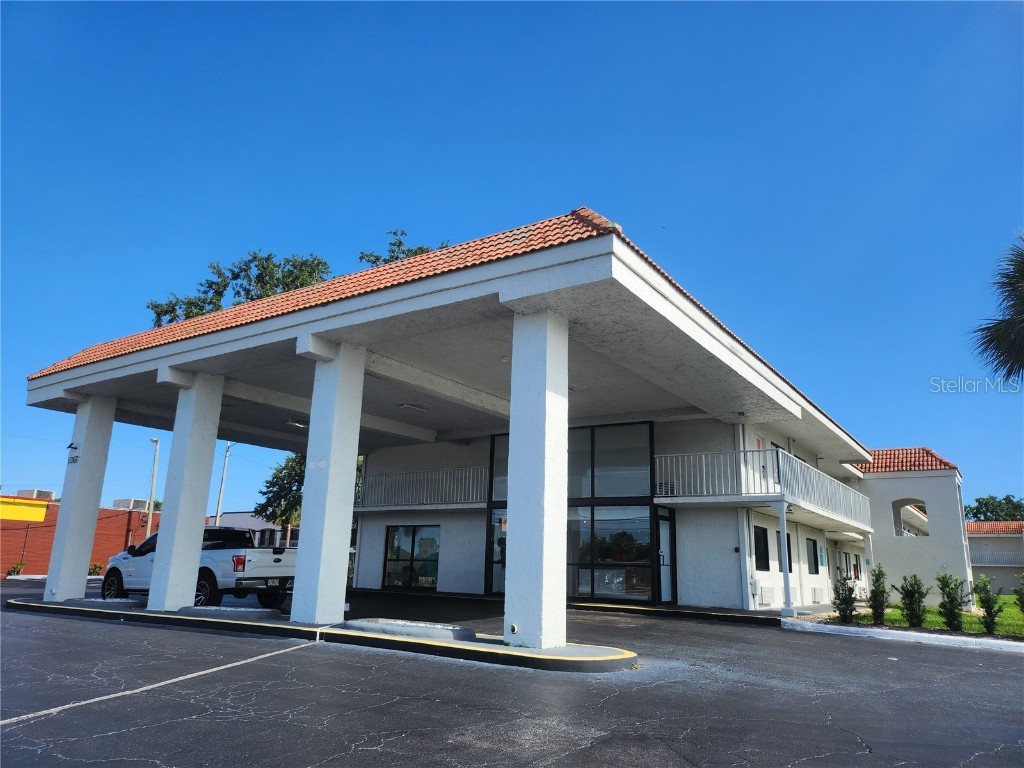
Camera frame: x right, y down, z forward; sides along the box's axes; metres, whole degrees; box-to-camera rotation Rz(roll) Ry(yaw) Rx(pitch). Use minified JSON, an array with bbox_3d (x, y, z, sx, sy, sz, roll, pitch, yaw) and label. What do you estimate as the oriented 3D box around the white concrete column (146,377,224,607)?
[{"bbox_3d":[-6.968,2.236,15.230,0.635,4.933,0.628,-8,-17,33],"label":"white concrete column"}]

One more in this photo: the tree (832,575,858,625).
[{"bbox_3d":[6.799,4.366,14.449,0.432,0.947,0.432,-8,-17,33],"label":"tree"}]

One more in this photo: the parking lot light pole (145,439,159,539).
[{"bbox_3d":[-18.681,6.417,36.883,0.300,7.300,0.600,-8,-17,33],"label":"parking lot light pole"}]

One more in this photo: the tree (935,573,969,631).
[{"bbox_3d":[8.190,4.047,13.214,0.516,1.044,0.516,-8,-17,33],"label":"tree"}]

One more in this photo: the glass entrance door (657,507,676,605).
[{"bbox_3d":[3.948,4.429,18.302,0.090,2.420,1.080,-8,-17,33],"label":"glass entrance door"}]

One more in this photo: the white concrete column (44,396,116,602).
[{"bbox_3d":[-10.688,2.797,17.687,0.628,4.960,0.628,-8,-17,33],"label":"white concrete column"}]

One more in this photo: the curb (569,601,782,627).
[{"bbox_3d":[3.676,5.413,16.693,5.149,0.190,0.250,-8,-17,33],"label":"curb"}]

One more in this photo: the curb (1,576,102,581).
[{"bbox_3d":[-22.531,9.626,35.307,0.200,0.200,5.025,-8,-17,33],"label":"curb"}]

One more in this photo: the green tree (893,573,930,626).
[{"bbox_3d":[7.597,4.116,13.572,0.700,1.060,0.620,-8,-17,33],"label":"green tree"}]

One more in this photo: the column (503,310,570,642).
[{"bbox_3d":[0.400,1.355,10.631,0.622,4.832,0.655,-8,-17,33],"label":"column"}]

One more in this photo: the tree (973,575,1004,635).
[{"bbox_3d":[8.704,4.015,12.962,0.476,1.041,0.476,-8,-17,33],"label":"tree"}]

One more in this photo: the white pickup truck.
[{"bbox_3d":[-7.803,4.589,17.773,5.850,1.950,2.080,-8,-17,32],"label":"white pickup truck"}]

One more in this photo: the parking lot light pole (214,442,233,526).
[{"bbox_3d":[-17.409,7.057,42.374,0.350,9.000,0.800,-8,-17,33],"label":"parking lot light pole"}]

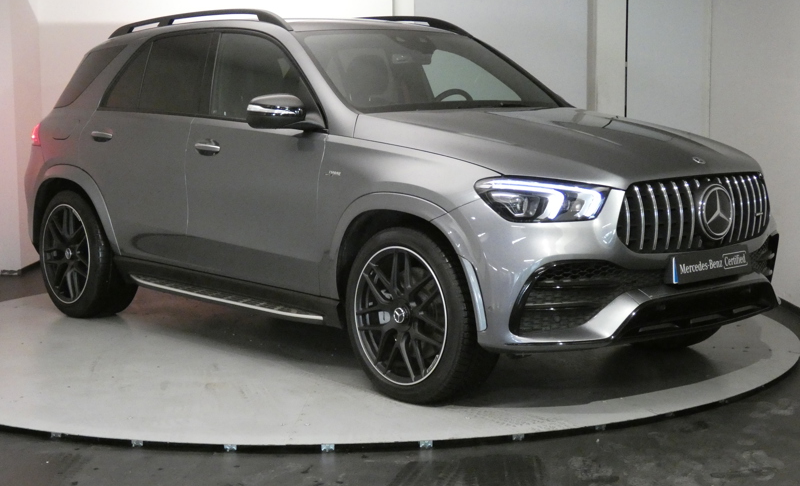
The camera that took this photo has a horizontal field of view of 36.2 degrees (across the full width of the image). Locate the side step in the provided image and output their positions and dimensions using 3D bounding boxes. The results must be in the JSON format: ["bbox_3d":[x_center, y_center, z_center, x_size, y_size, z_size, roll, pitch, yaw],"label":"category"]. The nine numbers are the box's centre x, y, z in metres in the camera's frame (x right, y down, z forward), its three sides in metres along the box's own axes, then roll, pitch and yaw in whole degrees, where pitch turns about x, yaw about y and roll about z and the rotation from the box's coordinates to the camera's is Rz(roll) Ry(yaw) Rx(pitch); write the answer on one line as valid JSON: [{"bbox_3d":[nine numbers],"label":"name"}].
[{"bbox_3d":[-0.893,0.279,6.266,0.170,0.075,1.690,-5,8,-42],"label":"side step"}]

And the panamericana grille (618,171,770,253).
[{"bbox_3d":[1.286,-0.142,5.205,1.100,0.305,0.190,-5,8,-42],"label":"panamericana grille"}]

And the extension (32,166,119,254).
[{"bbox_3d":[-1.933,-0.218,7.327,0.115,0.490,1.110,-5,8,-42],"label":"extension"}]

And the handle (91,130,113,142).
[{"bbox_3d":[-1.711,-0.617,7.050,0.055,0.062,0.228,-5,8,-42],"label":"handle"}]

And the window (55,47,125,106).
[{"bbox_3d":[-1.919,-1.014,7.510,0.110,0.390,0.850,17,-5,-36],"label":"window"}]

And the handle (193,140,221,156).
[{"bbox_3d":[-0.982,-0.488,6.252,0.055,0.070,0.225,-5,8,-42],"label":"handle"}]

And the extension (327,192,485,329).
[{"bbox_3d":[0.024,0.049,5.197,0.115,0.530,0.920,-5,8,-42],"label":"extension"}]

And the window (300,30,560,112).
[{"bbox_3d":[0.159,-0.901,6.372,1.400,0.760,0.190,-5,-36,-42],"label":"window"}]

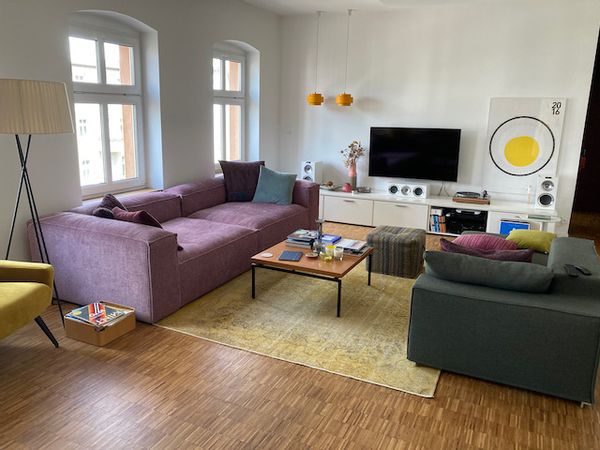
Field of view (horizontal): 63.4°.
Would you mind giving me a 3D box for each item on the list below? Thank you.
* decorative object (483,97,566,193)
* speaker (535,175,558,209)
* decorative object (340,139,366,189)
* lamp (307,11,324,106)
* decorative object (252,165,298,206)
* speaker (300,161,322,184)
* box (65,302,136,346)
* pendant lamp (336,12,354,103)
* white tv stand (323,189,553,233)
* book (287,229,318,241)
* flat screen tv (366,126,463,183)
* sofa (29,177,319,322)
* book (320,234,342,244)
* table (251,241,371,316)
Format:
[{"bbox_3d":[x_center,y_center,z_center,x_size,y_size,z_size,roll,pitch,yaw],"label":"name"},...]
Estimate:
[{"bbox_3d":[2.773,-0.979,6.092,0.850,1.197,0.030,7,14,25],"label":"decorative object"},{"bbox_3d":[3.110,-0.422,6.099,0.203,0.420,0.330,7,14,23],"label":"speaker"},{"bbox_3d":[0.779,-0.854,7.087,0.310,0.716,0.270,7,14,23],"label":"decorative object"},{"bbox_3d":[0.244,-2.397,7.029,0.251,1.308,0.251,1,13,0],"label":"lamp"},{"bbox_3d":[-0.306,-0.493,6.093,0.500,0.460,0.160,7,-2,23],"label":"decorative object"},{"bbox_3d":[0.182,-0.767,7.191,0.208,0.390,0.335,7,14,25],"label":"speaker"},{"bbox_3d":[-1.372,0.674,3.354,0.323,0.143,0.317,7,14,25],"label":"box"},{"bbox_3d":[0.636,-2.258,6.593,0.258,1.259,0.258,7,14,25],"label":"pendant lamp"},{"bbox_3d":[1.604,-0.165,6.750,3.443,0.436,0.578,7,14,23],"label":"white tv stand"},{"bbox_3d":[0.046,0.102,4.572,0.243,0.027,0.350,7,14,23],"label":"book"},{"bbox_3d":[1.555,-0.970,6.649,1.223,0.695,0.060,7,14,25],"label":"flat screen tv"},{"bbox_3d":[-0.961,0.008,5.155,1.216,0.687,3.253,7,14,23],"label":"sofa"},{"bbox_3d":[0.241,0.132,4.355,0.201,0.025,0.200,7,14,25],"label":"book"},{"bbox_3d":[0.128,0.414,4.146,0.776,0.358,0.797,7,14,25],"label":"table"}]

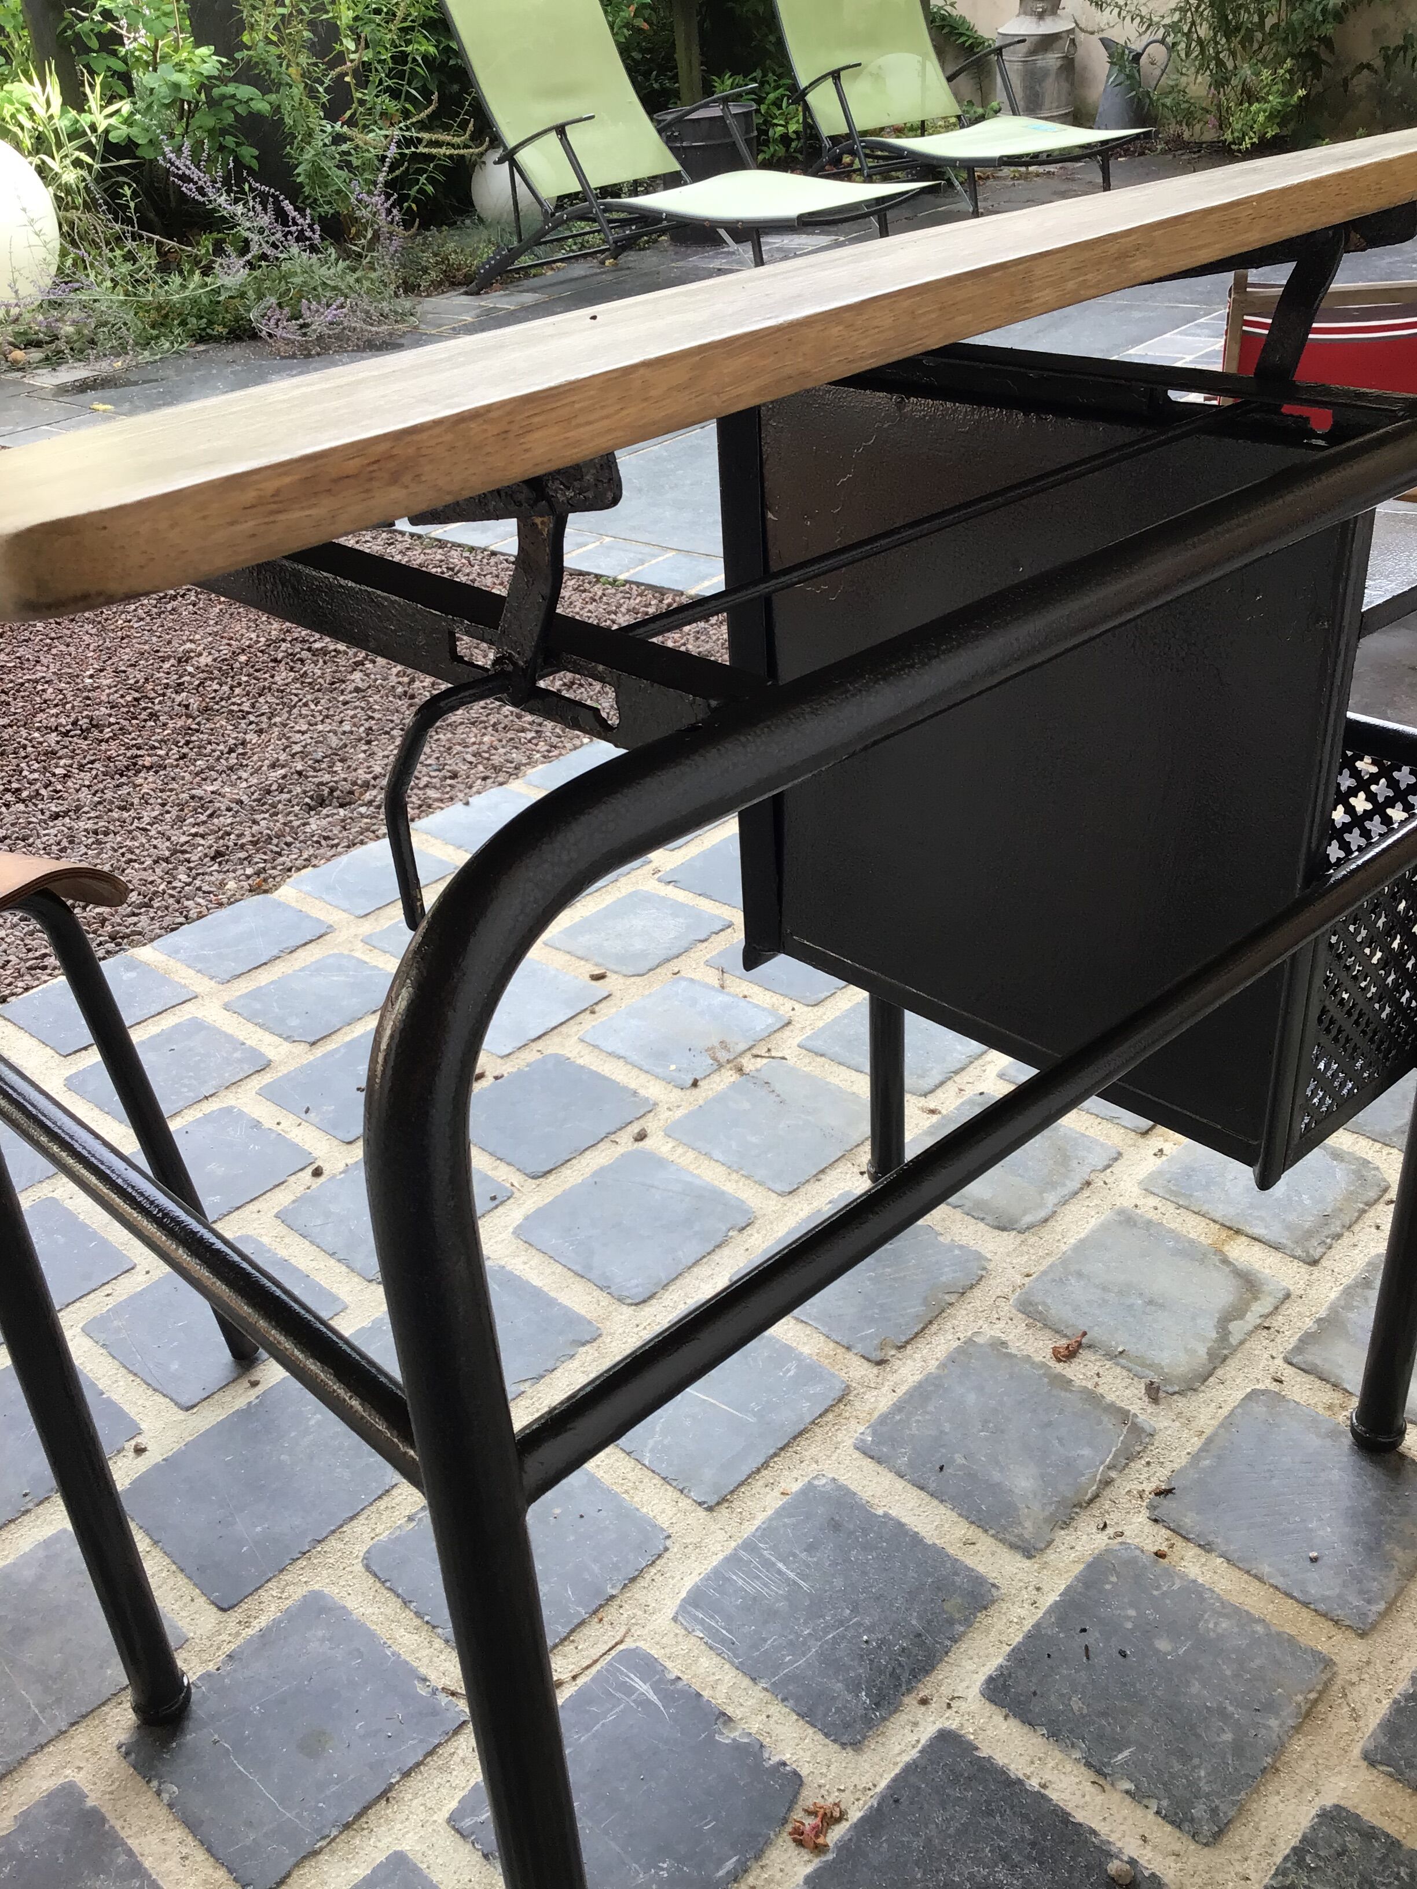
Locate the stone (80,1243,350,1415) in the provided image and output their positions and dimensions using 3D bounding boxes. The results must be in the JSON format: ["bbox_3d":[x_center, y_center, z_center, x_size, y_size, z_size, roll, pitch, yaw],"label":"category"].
[{"bbox_3d":[-0.364,0.288,1.263,0.137,0.025,0.141,22,38,39],"label":"stone"}]

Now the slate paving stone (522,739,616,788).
[{"bbox_3d":[-0.139,-0.203,2.123,0.136,0.025,0.145,22,38,39],"label":"slate paving stone"}]

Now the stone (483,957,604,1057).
[{"bbox_3d":[-0.189,0.068,1.639,0.137,0.025,0.138,22,38,39],"label":"stone"}]

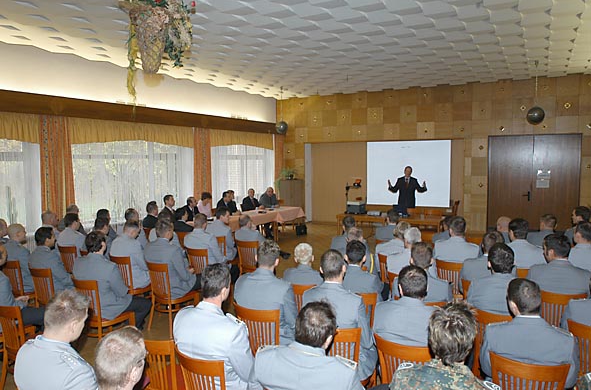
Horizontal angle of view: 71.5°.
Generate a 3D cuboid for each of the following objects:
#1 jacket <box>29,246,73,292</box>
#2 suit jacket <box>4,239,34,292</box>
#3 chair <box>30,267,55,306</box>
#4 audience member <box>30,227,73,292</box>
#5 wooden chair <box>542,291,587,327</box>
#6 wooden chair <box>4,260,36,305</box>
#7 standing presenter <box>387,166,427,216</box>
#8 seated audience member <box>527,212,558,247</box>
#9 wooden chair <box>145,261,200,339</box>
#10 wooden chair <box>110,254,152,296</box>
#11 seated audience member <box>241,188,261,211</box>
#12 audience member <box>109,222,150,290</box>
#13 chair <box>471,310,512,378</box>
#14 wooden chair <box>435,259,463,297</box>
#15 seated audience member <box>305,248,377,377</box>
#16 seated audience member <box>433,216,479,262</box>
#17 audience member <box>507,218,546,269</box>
[{"bbox_3d":[-2.716,0.889,4.749,0.510,0.700,0.430,3,6,31],"label":"jacket"},{"bbox_3d":[-3.306,0.851,4.982,0.500,0.670,0.420,3,6,30],"label":"suit jacket"},{"bbox_3d":[-2.534,1.191,4.473,0.440,0.880,0.520,3,5,35],"label":"chair"},{"bbox_3d":[-2.646,1.005,4.894,0.520,1.320,0.800,3,6,31],"label":"audience member"},{"bbox_3d":[2.415,1.253,3.801,0.450,0.870,0.500,2,6,24],"label":"wooden chair"},{"bbox_3d":[-3.267,1.204,5.081,0.450,0.900,0.500,3,6,31],"label":"wooden chair"},{"bbox_3d":[2.581,0.245,9.496,0.880,1.800,0.420,2,6,22],"label":"standing presenter"},{"bbox_3d":[3.219,0.874,5.338,0.520,1.300,0.820,1,5,18],"label":"seated audience member"},{"bbox_3d":[-1.414,1.156,4.828,0.450,0.870,0.500,2,6,28],"label":"wooden chair"},{"bbox_3d":[-1.928,1.147,5.003,0.440,0.880,0.520,3,5,37],"label":"wooden chair"},{"bbox_3d":[-1.005,0.495,10.274,0.800,1.280,0.520,3,7,35],"label":"seated audience member"},{"bbox_3d":[-1.925,0.945,5.333,0.540,1.300,0.800,2,6,29],"label":"audience member"},{"bbox_3d":[1.655,1.307,3.336,0.450,0.870,0.500,3,6,32],"label":"chair"},{"bbox_3d":[1.871,1.142,4.794,0.450,0.870,0.500,2,5,22],"label":"wooden chair"},{"bbox_3d":[0.391,1.078,3.370,0.540,1.350,0.800,2,6,27],"label":"seated audience member"},{"bbox_3d":[1.905,0.907,4.899,0.530,1.320,0.740,2,5,20],"label":"seated audience member"},{"bbox_3d":[2.592,0.932,4.626,0.540,1.350,0.800,2,6,27],"label":"audience member"}]

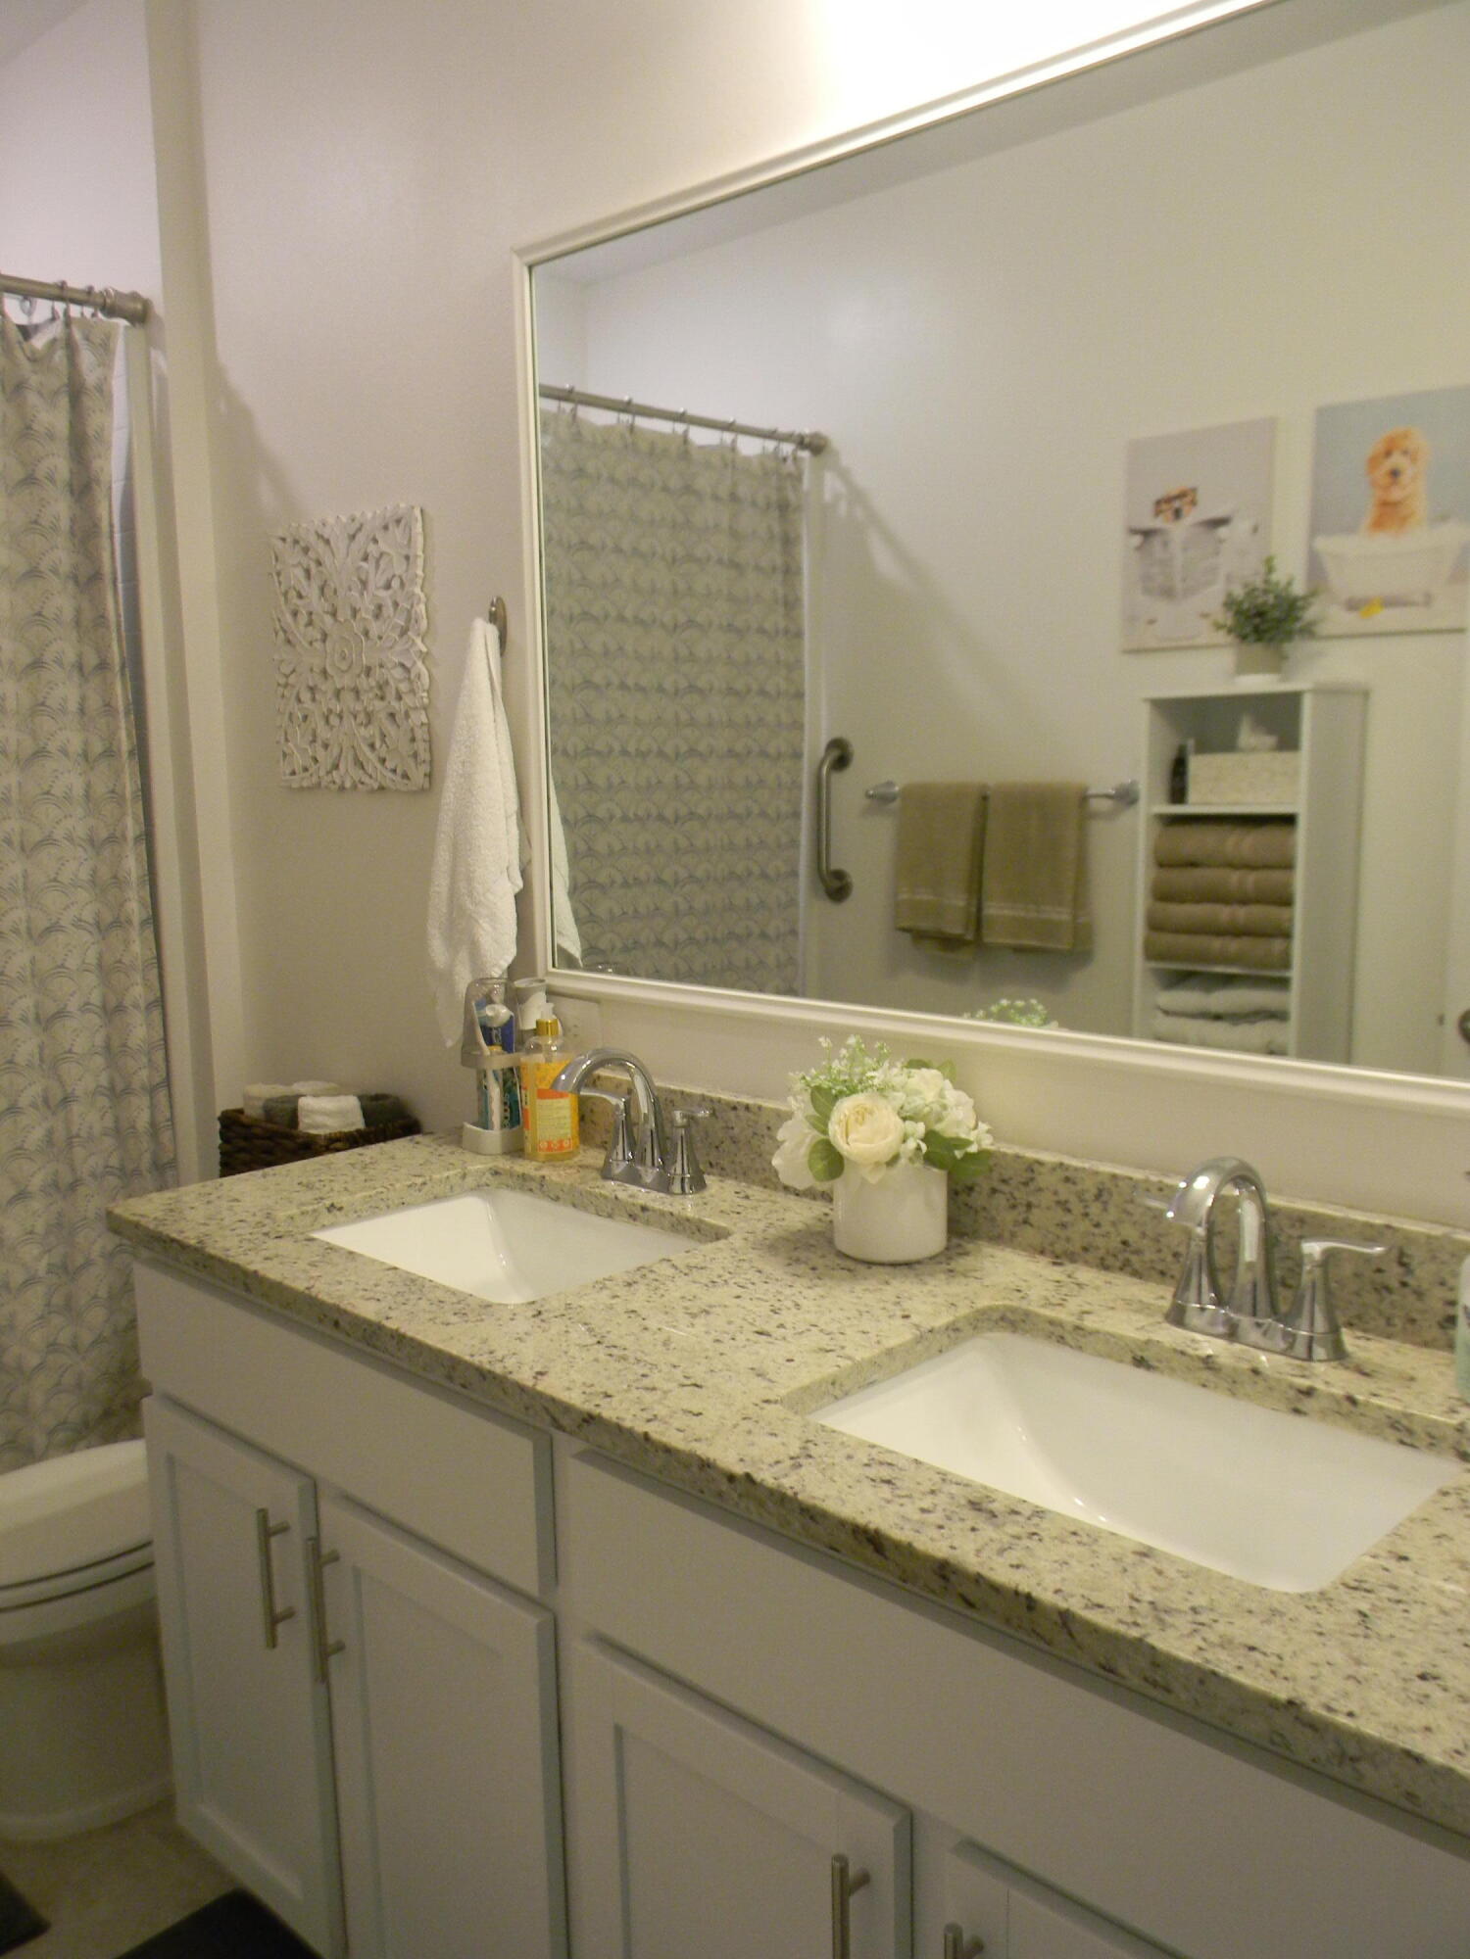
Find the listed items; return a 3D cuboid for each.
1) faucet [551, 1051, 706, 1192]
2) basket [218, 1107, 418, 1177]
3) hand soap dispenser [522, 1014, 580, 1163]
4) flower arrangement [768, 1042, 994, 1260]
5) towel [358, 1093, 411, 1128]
[{"bbox_3d":[-0.155,0.163,1.861,0.225,0.172,0.179,7,11,43],"label":"faucet"},{"bbox_3d":[-0.631,0.263,2.419,0.285,0.118,0.152,7,11,43],"label":"basket"},{"bbox_3d":[-0.236,0.132,2.018,0.072,0.193,0.068,-2,8,-9],"label":"hand soap dispenser"},{"bbox_3d":[0.149,0.171,1.615,0.208,0.215,0.195,-1,8,0],"label":"flower arrangement"},{"bbox_3d":[-0.542,0.229,2.369,0.085,0.116,0.080,7,11,43],"label":"towel"}]

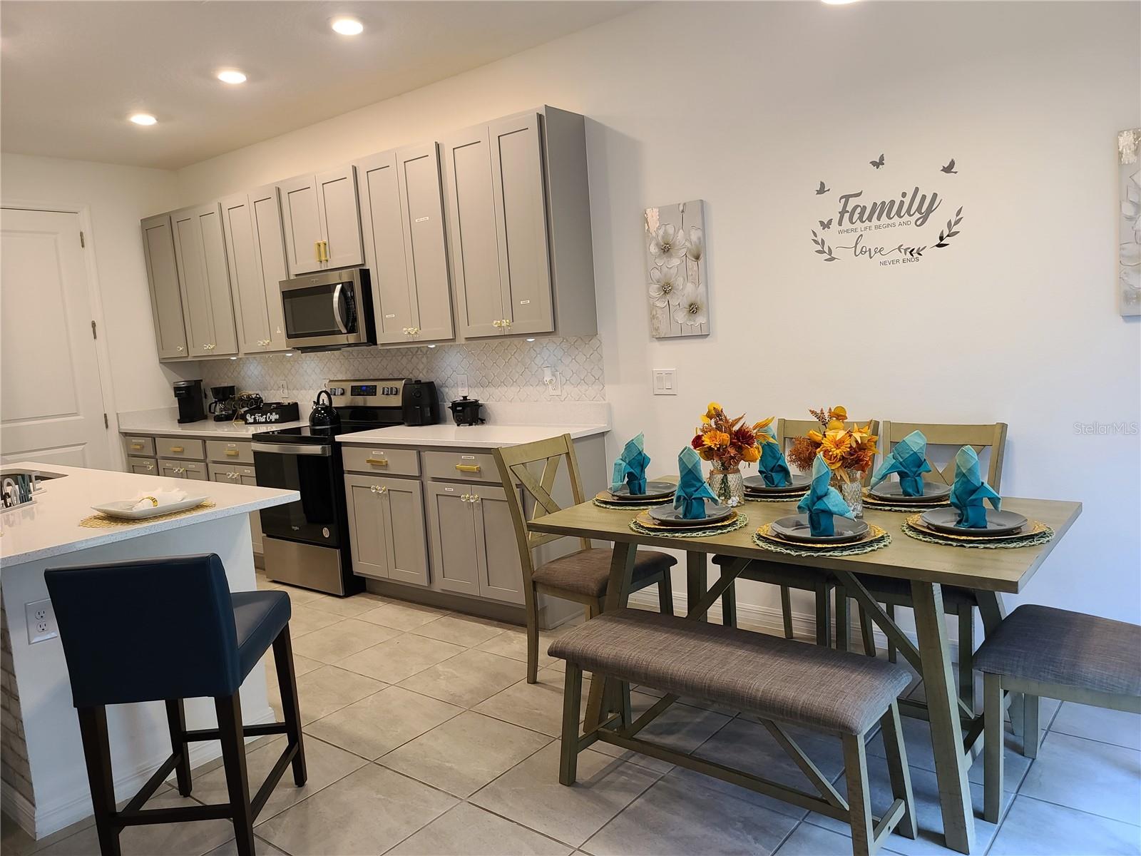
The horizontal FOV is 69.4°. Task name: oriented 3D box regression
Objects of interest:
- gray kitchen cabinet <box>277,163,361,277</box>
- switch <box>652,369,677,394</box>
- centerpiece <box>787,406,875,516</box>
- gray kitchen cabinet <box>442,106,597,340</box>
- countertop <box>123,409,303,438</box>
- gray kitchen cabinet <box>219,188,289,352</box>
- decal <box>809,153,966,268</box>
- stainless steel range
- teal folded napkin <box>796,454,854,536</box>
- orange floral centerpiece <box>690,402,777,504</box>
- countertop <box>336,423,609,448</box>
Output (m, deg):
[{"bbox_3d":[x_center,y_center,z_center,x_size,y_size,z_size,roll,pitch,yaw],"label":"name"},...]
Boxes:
[{"bbox_3d":[-1.374,-1.235,5.021,0.755,0.590,0.335,1,8,38],"label":"gray kitchen cabinet"},{"bbox_3d":[0.453,-0.220,3.964,0.125,0.121,0.010,1,9,38],"label":"switch"},{"bbox_3d":[0.836,0.107,2.633,0.267,0.343,0.247,1,8,37],"label":"centerpiece"},{"bbox_3d":[-0.257,-0.987,4.181,0.659,1.068,0.326,1,9,38],"label":"gray kitchen cabinet"},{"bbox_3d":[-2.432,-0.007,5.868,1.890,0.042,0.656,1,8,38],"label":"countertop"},{"bbox_3d":[-1.913,-1.024,5.464,0.668,1.068,0.326,1,9,38],"label":"gray kitchen cabinet"},{"bbox_3d":[1.220,-0.846,3.224,0.600,0.440,0.008,1,8,38],"label":"decal"},{"bbox_3d":[-1.402,0.325,5.027,0.765,1.175,0.690,1,8,38],"label":"stainless steel range"},{"bbox_3d":[0.727,0.183,2.355,0.120,0.225,0.160,-10,9,-42],"label":"teal folded napkin"},{"bbox_3d":[0.584,0.086,2.949,0.285,0.345,0.263,1,8,37],"label":"orange floral centerpiece"},{"bbox_3d":[-0.543,0.037,4.365,1.370,0.037,0.656,1,8,38],"label":"countertop"}]

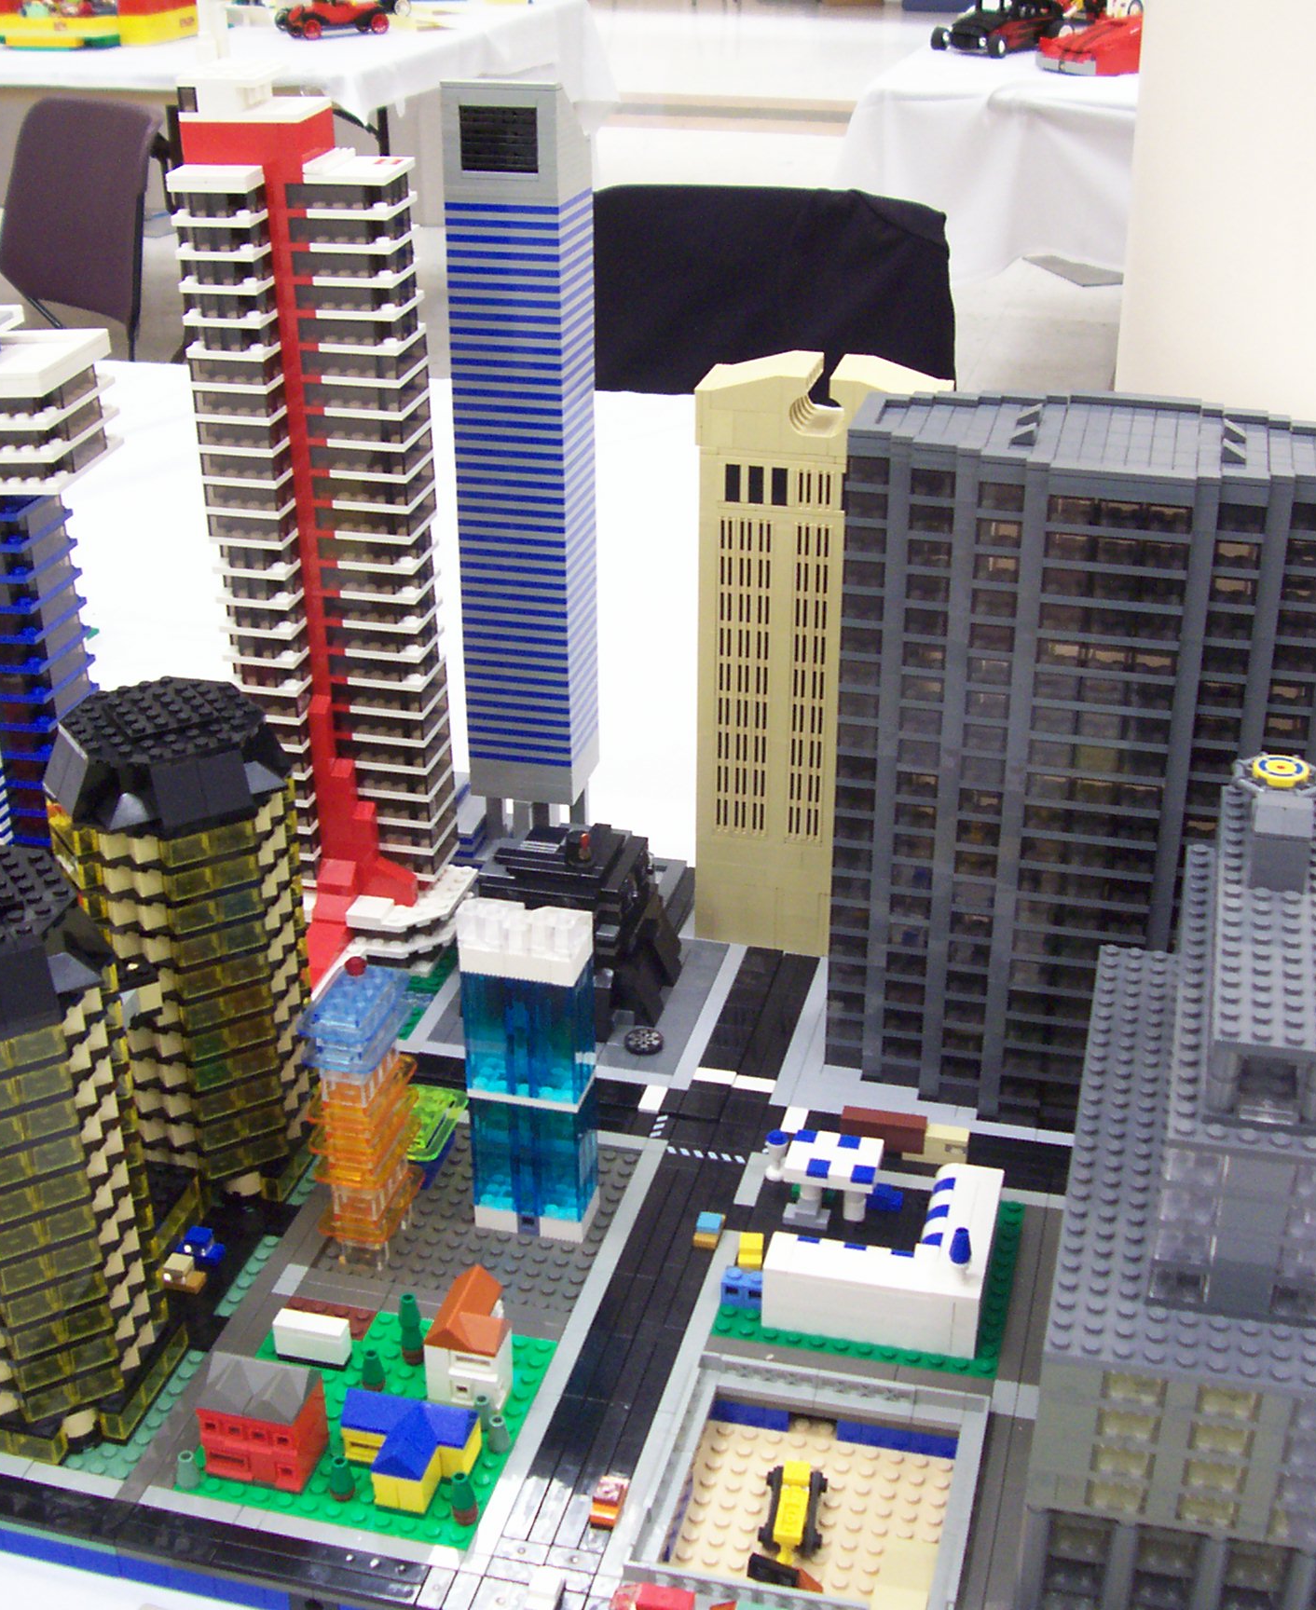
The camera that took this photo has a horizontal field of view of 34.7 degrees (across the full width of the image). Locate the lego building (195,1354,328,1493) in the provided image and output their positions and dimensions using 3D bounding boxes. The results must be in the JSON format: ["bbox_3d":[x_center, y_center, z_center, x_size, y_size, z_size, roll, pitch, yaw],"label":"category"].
[{"bbox_3d":[-0.121,0.188,0.648,0.032,0.039,0.024,6,27,13],"label":"lego building"}]

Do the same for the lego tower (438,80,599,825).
[{"bbox_3d":[-0.056,-0.135,0.917,0.048,0.355,0.050,6,27,13],"label":"lego tower"}]

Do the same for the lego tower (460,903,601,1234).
[{"bbox_3d":[-0.044,0.094,0.744,0.040,0.129,0.024,6,27,13],"label":"lego tower"}]

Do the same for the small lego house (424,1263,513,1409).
[{"bbox_3d":[-0.059,0.173,0.681,0.024,0.036,0.032,6,27,13],"label":"small lego house"}]

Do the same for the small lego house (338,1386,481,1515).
[{"bbox_3d":[-0.078,0.196,0.644,0.040,0.026,0.033,6,27,13],"label":"small lego house"}]

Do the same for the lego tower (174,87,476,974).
[{"bbox_3d":[-0.137,-0.108,0.869,0.090,0.371,0.077,6,27,13],"label":"lego tower"}]

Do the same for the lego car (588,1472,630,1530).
[{"bbox_3d":[-0.015,0.209,0.637,0.008,0.009,0.017,6,27,13],"label":"lego car"}]

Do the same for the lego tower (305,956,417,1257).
[{"bbox_3d":[-0.102,0.106,0.739,0.028,0.113,0.046,6,27,13],"label":"lego tower"}]

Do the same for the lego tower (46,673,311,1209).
[{"bbox_3d":[-0.171,0.052,0.765,0.078,0.185,0.077,6,27,13],"label":"lego tower"}]

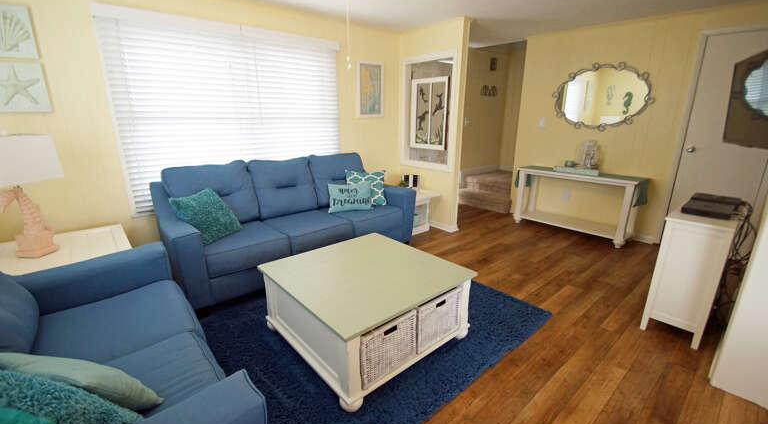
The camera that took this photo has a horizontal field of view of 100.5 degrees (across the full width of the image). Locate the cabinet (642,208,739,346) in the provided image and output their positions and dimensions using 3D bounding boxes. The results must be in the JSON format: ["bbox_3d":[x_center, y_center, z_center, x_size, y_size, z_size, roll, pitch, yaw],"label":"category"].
[{"bbox_3d":[2.002,0.348,2.052,0.790,0.719,0.270,-12,19,-37],"label":"cabinet"}]

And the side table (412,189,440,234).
[{"bbox_3d":[0.236,-0.024,3.991,0.558,0.477,0.732,-12,19,-37],"label":"side table"}]

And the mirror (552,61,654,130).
[{"bbox_3d":[2.393,-1.283,3.575,0.043,0.722,1.012,-12,19,-37],"label":"mirror"}]

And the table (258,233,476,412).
[{"bbox_3d":[-0.109,0.544,1.938,0.906,0.418,0.939,-13,19,-39],"label":"table"}]

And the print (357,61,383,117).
[{"bbox_3d":[-0.157,-1.481,3.892,0.391,0.629,0.031,-12,19,-37],"label":"print"}]

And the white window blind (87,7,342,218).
[{"bbox_3d":[-1.280,-0.901,3.082,2.036,1.581,0.062,-12,19,-37],"label":"white window blind"}]

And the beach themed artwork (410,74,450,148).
[{"bbox_3d":[0.539,-1.161,3.826,0.043,0.805,0.593,-12,19,-37],"label":"beach themed artwork"}]

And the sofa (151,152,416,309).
[{"bbox_3d":[-0.794,-0.014,3.045,2.170,0.961,0.887,-12,19,-37],"label":"sofa"}]

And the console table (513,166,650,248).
[{"bbox_3d":[2.242,-0.097,3.784,0.446,0.688,1.259,-12,19,-37],"label":"console table"}]

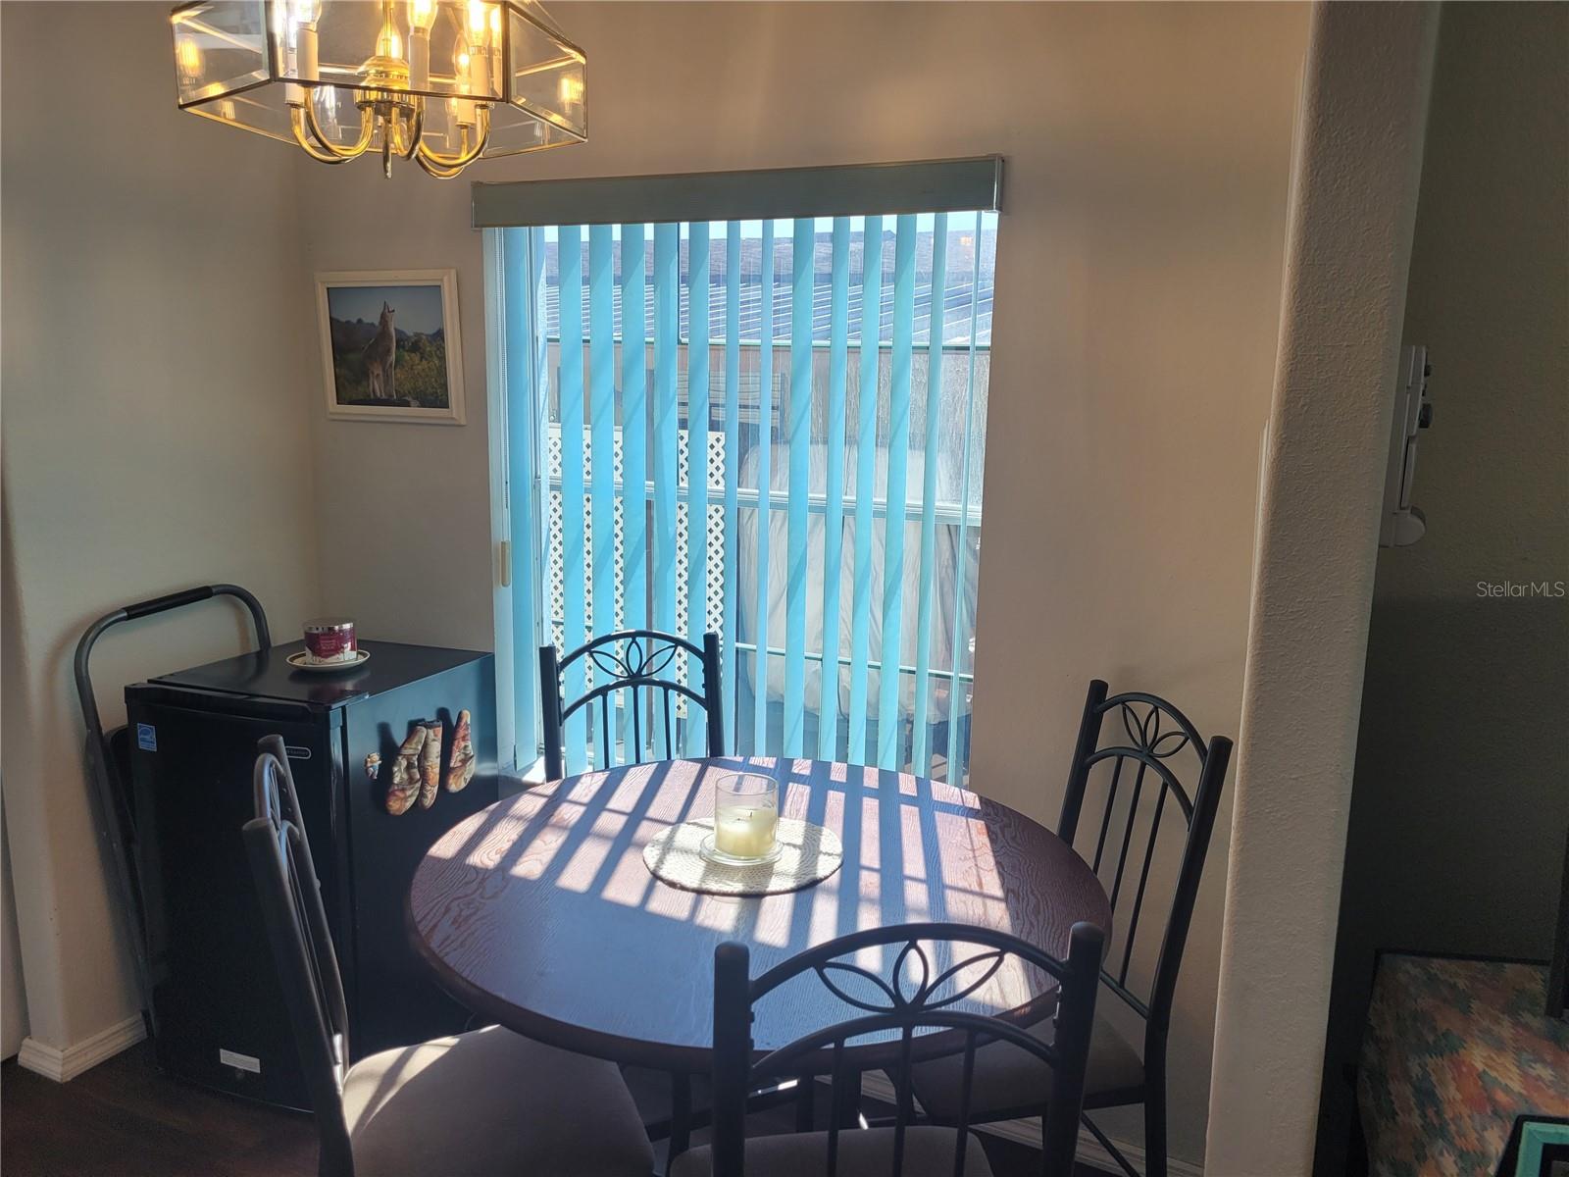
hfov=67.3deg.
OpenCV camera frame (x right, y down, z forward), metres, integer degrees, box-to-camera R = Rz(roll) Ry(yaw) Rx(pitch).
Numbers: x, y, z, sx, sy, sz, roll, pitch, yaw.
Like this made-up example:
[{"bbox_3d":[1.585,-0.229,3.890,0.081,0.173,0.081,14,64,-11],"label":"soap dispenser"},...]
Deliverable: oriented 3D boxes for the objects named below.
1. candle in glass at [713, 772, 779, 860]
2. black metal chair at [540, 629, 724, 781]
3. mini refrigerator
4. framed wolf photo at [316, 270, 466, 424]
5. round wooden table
[{"bbox_3d":[-0.060,0.362,1.883,0.100,0.103,0.100,2,10,0],"label":"candle in glass"},{"bbox_3d":[-0.235,0.615,2.317,0.420,0.972,0.500,-3,11,-25],"label":"black metal chair"},{"bbox_3d":[-1.007,0.595,2.612,0.490,0.855,0.550,5,10,17],"label":"mini refrigerator"},{"bbox_3d":[-0.928,-0.566,2.777,0.430,0.345,0.025,7,14,25],"label":"framed wolf photo"},{"bbox_3d":[-0.047,0.803,1.923,1.065,0.750,1.065,2,10,0],"label":"round wooden table"}]

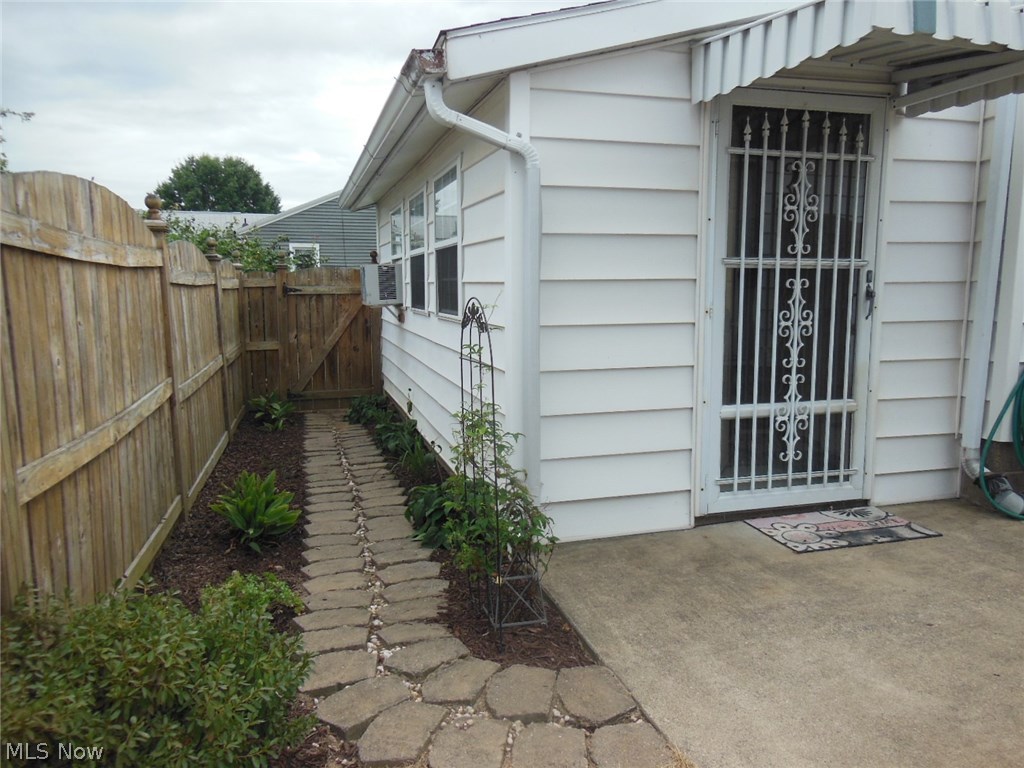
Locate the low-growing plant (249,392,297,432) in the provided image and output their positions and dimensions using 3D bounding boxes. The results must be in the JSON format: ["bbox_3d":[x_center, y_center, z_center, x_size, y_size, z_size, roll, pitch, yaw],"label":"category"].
[{"bbox_3d":[-2.126,0.213,6.577,0.410,0.290,0.400,-3,8,-16],"label":"low-growing plant"}]

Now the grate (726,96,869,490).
[{"bbox_3d":[1.384,-0.378,3.596,0.830,1.835,0.045,-3,8,-16],"label":"grate"}]

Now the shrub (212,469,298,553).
[{"bbox_3d":[-1.159,0.566,3.367,0.380,0.305,0.360,-3,8,-16],"label":"shrub"}]

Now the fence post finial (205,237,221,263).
[{"bbox_3d":[-2.290,-1.028,5.654,0.132,0.210,0.130,-3,8,-16],"label":"fence post finial"}]

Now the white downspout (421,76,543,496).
[{"bbox_3d":[-0.108,-0.321,3.138,0.497,1.820,0.140,-3,8,-16],"label":"white downspout"}]

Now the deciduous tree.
[{"bbox_3d":[-17.234,-9.104,43.967,7.600,8.787,7.600,-3,8,-16],"label":"deciduous tree"}]

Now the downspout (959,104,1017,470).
[{"bbox_3d":[2.432,-0.490,3.781,0.085,1.980,0.110,-3,8,-16],"label":"downspout"}]

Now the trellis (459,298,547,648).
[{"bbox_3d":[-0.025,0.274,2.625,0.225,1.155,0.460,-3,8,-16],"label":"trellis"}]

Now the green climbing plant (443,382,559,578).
[{"bbox_3d":[-0.047,0.370,2.748,0.350,0.720,0.400,-3,8,-16],"label":"green climbing plant"}]

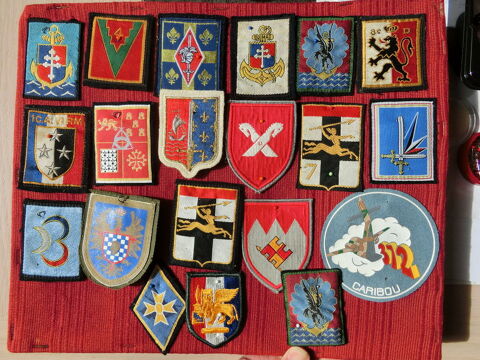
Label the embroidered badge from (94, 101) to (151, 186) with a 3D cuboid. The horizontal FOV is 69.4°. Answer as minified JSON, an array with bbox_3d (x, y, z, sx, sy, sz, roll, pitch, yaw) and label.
[{"bbox_3d":[-0.100,-0.032,0.303,0.055,0.004,0.073,-2,89,2],"label":"embroidered badge"}]

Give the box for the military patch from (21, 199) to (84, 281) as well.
[{"bbox_3d":[-0.164,0.053,0.303,0.056,0.004,0.070,1,89,2],"label":"military patch"}]

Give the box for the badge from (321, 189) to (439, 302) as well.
[{"bbox_3d":[0.123,0.057,0.301,0.104,0.004,0.099,3,89,1],"label":"badge"}]

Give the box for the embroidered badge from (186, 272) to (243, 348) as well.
[{"bbox_3d":[-0.021,0.112,0.298,0.049,0.004,0.065,-2,89,2],"label":"embroidered badge"}]

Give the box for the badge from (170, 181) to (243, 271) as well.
[{"bbox_3d":[-0.029,0.041,0.304,0.060,0.004,0.075,5,89,1],"label":"badge"}]

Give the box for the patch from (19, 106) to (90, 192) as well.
[{"bbox_3d":[-0.164,-0.028,0.309,0.062,0.004,0.075,3,89,1],"label":"patch"}]

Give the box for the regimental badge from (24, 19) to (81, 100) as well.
[{"bbox_3d":[-0.168,-0.108,0.311,0.051,0.004,0.071,2,89,1],"label":"regimental badge"}]

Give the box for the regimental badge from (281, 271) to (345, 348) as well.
[{"bbox_3d":[0.065,0.112,0.301,0.051,0.004,0.065,-3,88,1],"label":"regimental badge"}]

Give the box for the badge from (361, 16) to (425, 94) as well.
[{"bbox_3d":[0.130,-0.108,0.298,0.058,0.004,0.066,-1,89,2],"label":"badge"}]

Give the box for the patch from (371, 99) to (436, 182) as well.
[{"bbox_3d":[0.139,-0.033,0.296,0.057,0.004,0.072,0,89,2],"label":"patch"}]

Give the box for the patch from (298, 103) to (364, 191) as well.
[{"bbox_3d":[0.081,-0.029,0.304,0.057,0.004,0.077,2,89,1],"label":"patch"}]

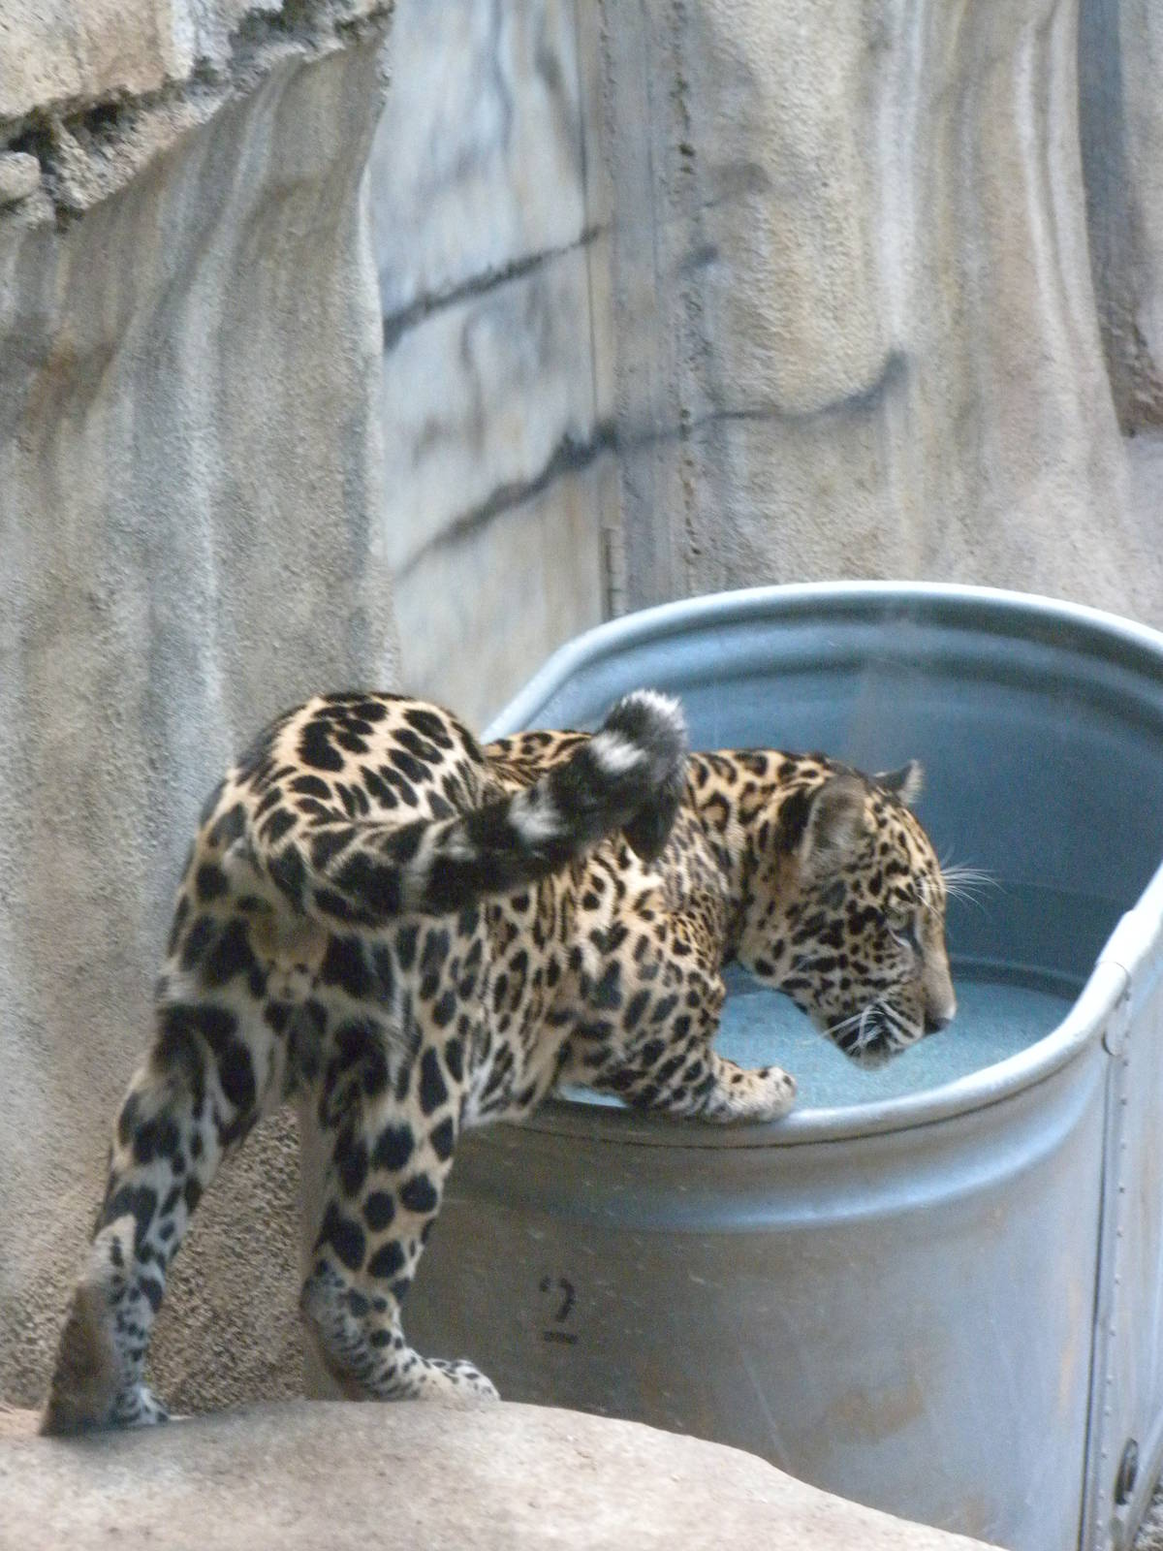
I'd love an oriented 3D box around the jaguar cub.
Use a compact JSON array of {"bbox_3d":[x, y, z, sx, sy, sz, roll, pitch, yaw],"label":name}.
[{"bbox_3d":[-0.043,0.157,3.860,0.350,0.530,0.760,21,31,41],"label":"jaguar cub"}]

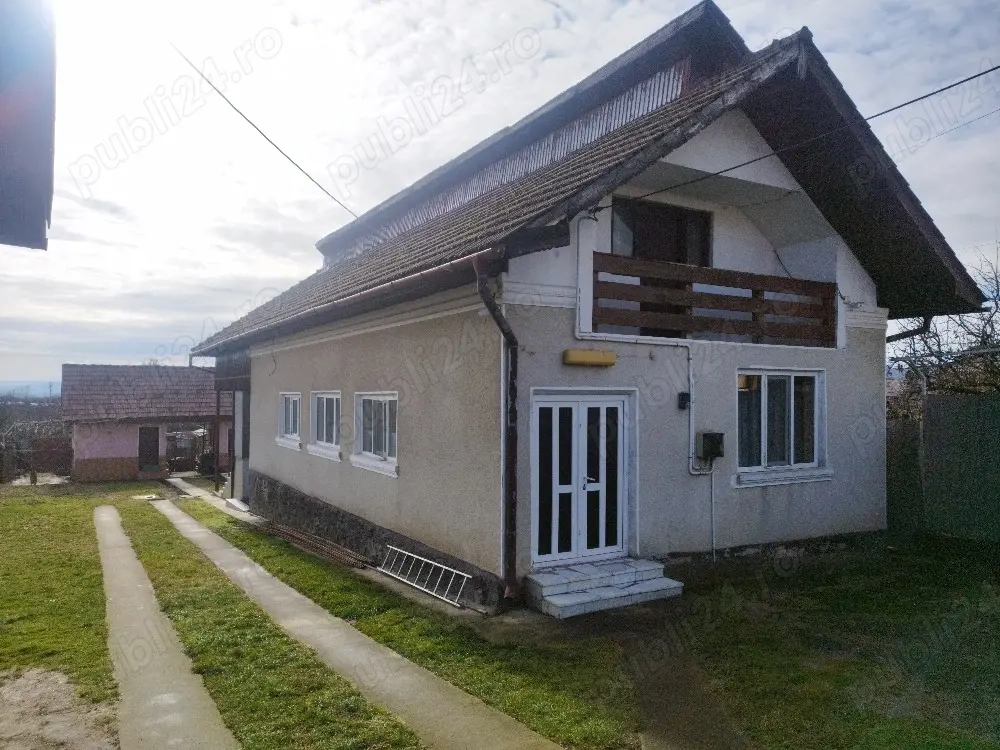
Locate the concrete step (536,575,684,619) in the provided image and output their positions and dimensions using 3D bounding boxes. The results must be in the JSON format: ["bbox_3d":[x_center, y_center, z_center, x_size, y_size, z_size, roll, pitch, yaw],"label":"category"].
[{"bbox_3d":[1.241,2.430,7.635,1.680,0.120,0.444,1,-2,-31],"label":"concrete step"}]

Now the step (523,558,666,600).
[{"bbox_3d":[1.080,2.327,8.007,1.755,0.125,0.505,1,-2,-31],"label":"step"}]

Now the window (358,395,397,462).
[{"bbox_3d":[-1.897,0.823,11.135,0.100,1.040,1.860,1,-2,-31],"label":"window"}]

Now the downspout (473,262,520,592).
[{"bbox_3d":[-0.028,0.589,7.526,0.580,3.740,0.220,1,-2,-31],"label":"downspout"}]

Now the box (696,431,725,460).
[{"bbox_3d":[2.838,0.948,9.309,0.410,0.315,0.120,1,-2,-31],"label":"box"}]

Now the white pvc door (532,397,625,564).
[{"bbox_3d":[0.943,1.256,8.473,1.600,2.040,0.100,1,-2,-31],"label":"white pvc door"}]

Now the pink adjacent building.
[{"bbox_3d":[-13.935,1.923,29.451,7.900,4.520,4.900,1,-2,-31],"label":"pink adjacent building"}]

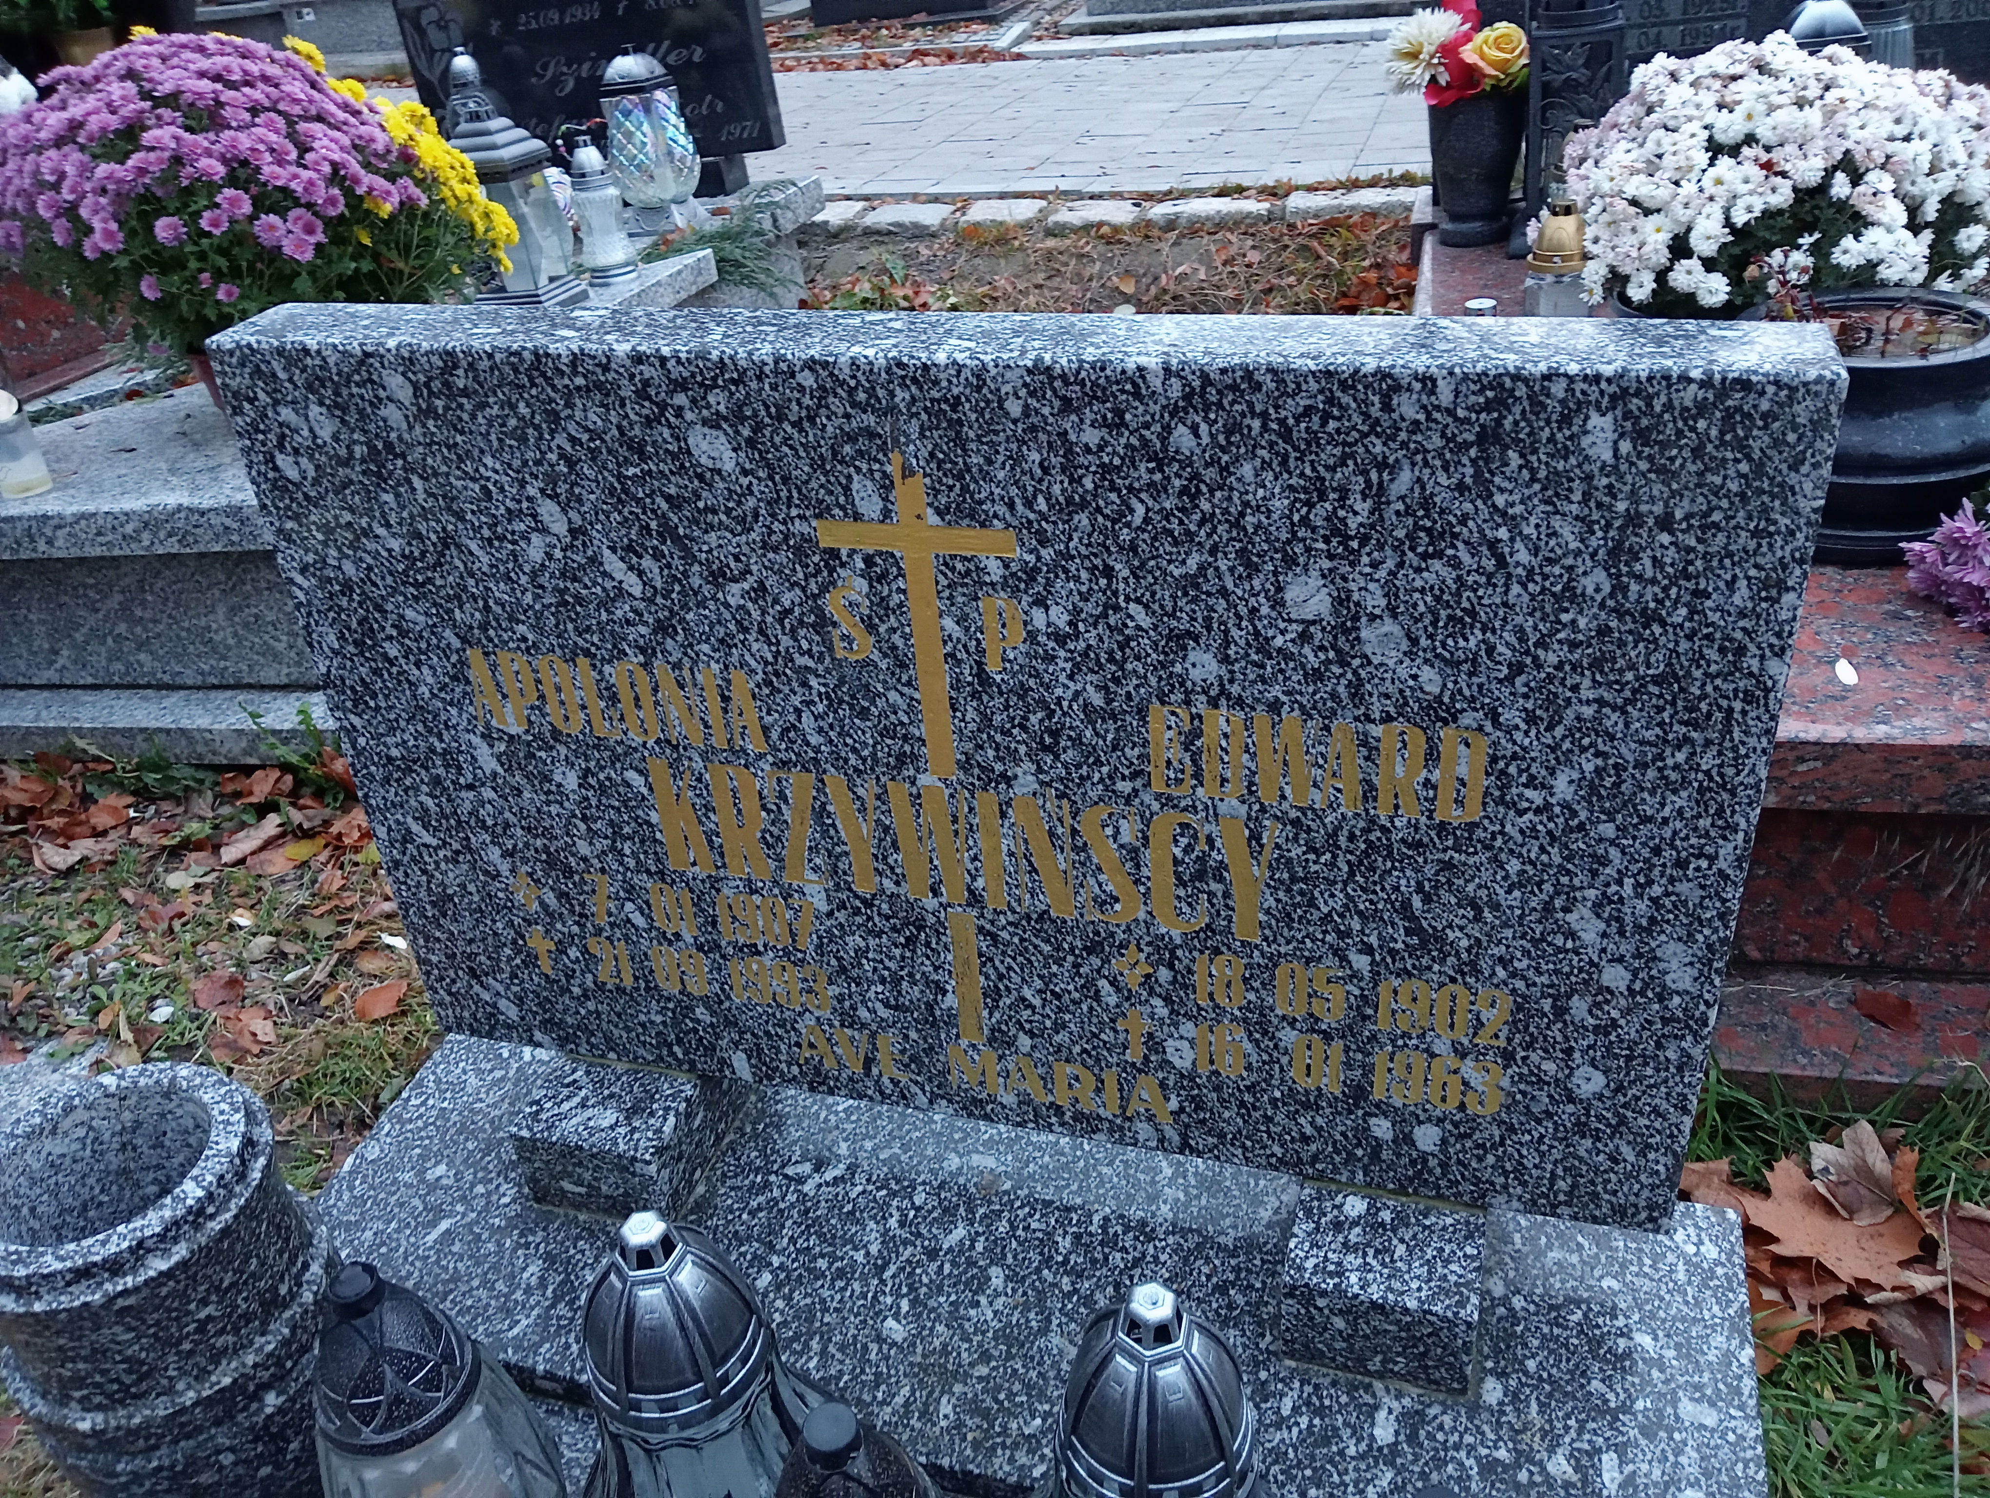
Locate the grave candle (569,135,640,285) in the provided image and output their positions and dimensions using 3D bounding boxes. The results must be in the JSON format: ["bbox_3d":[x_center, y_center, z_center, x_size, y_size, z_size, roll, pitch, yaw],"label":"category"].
[{"bbox_3d":[-0.679,-0.927,2.769,0.092,0.240,0.092,-8,32,0],"label":"grave candle"}]

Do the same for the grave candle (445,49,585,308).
[{"bbox_3d":[-0.823,-0.943,2.674,0.153,0.401,0.153,9,36,25],"label":"grave candle"}]

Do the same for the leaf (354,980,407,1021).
[{"bbox_3d":[-0.668,0.269,1.748,0.052,0.016,0.055,-19,34,-17],"label":"leaf"}]

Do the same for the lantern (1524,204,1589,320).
[{"bbox_3d":[0.748,-0.612,2.120,0.090,0.207,0.090,-8,32,0],"label":"lantern"}]

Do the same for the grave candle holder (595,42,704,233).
[{"bbox_3d":[-0.656,-1.148,3.033,0.157,0.323,0.157,-8,32,0],"label":"grave candle holder"}]

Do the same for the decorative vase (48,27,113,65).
[{"bbox_3d":[-2.112,-1.602,3.793,0.150,0.160,0.150,-8,32,0],"label":"decorative vase"}]

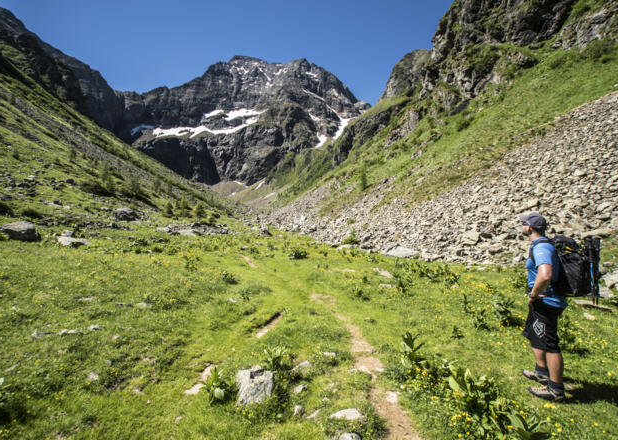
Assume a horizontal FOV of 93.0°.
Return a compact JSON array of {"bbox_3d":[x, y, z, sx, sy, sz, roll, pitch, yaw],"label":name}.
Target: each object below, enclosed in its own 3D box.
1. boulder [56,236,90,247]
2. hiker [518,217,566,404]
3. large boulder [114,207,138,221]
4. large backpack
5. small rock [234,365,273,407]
[{"bbox_3d":[-10.234,0.960,12.800,1.200,0.420,0.950,1,-1,-39],"label":"boulder"},{"bbox_3d":[2.350,0.820,2.950,0.450,1.780,0.550,-1,-1,37],"label":"hiker"},{"bbox_3d":[-15.556,-0.554,25.000,1.900,1.150,1.500,1,-1,-32],"label":"large boulder"},{"bbox_3d":[2.512,0.452,2.850,0.480,0.620,0.360,-1,-1,37],"label":"large backpack"},{"bbox_3d":[-0.502,1.533,2.700,0.340,0.280,0.270,0,-1,-10],"label":"small rock"}]

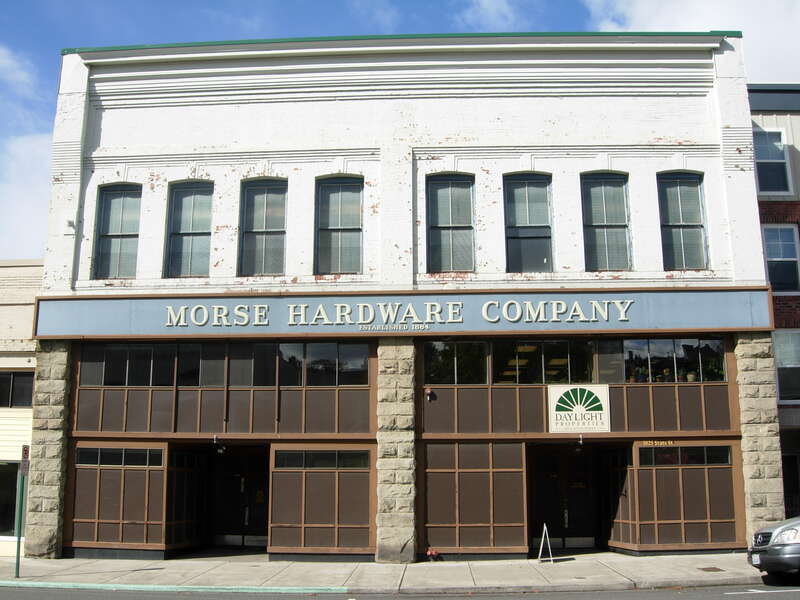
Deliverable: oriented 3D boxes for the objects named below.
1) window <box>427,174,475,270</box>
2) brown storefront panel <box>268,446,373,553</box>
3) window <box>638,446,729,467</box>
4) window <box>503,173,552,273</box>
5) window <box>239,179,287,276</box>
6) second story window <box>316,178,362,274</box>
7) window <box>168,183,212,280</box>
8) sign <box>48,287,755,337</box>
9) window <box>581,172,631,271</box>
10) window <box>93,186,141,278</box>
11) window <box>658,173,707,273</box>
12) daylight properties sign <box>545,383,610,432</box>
[{"bbox_3d":[1.216,-1.843,19.901,1.149,2.479,0.200,-1,-11,2],"label":"window"},{"bbox_3d":[-1.723,4.442,18.657,2.396,2.354,0.150,-1,-11,2],"label":"brown storefront panel"},{"bbox_3d":[6.348,3.482,18.526,2.000,0.420,0.100,-1,-11,2],"label":"window"},{"bbox_3d":[3.056,-1.836,19.820,1.121,2.469,0.200,-1,-11,2],"label":"window"},{"bbox_3d":[-3.289,-1.748,20.076,1.144,2.466,0.200,-1,-11,2],"label":"window"},{"bbox_3d":[-1.453,-1.796,20.006,1.147,2.481,0.200,-1,-11,2],"label":"second story window"},{"bbox_3d":[-5.080,-1.693,20.142,1.107,2.448,0.200,-1,-11,2],"label":"window"},{"bbox_3d":[-0.054,0.333,19.194,16.882,0.978,0.250,-1,-11,2],"label":"sign"},{"bbox_3d":[4.894,-1.849,19.744,1.105,2.477,0.200,-1,-11,2],"label":"window"},{"bbox_3d":[-6.834,-1.662,20.211,1.099,2.405,0.200,-1,-11,2],"label":"window"},{"bbox_3d":[6.681,-1.865,19.670,1.085,2.444,0.200,-1,-11,2],"label":"window"},{"bbox_3d":[4.029,2.450,18.707,1.350,1.048,0.060,-1,-11,2],"label":"daylight properties sign"}]

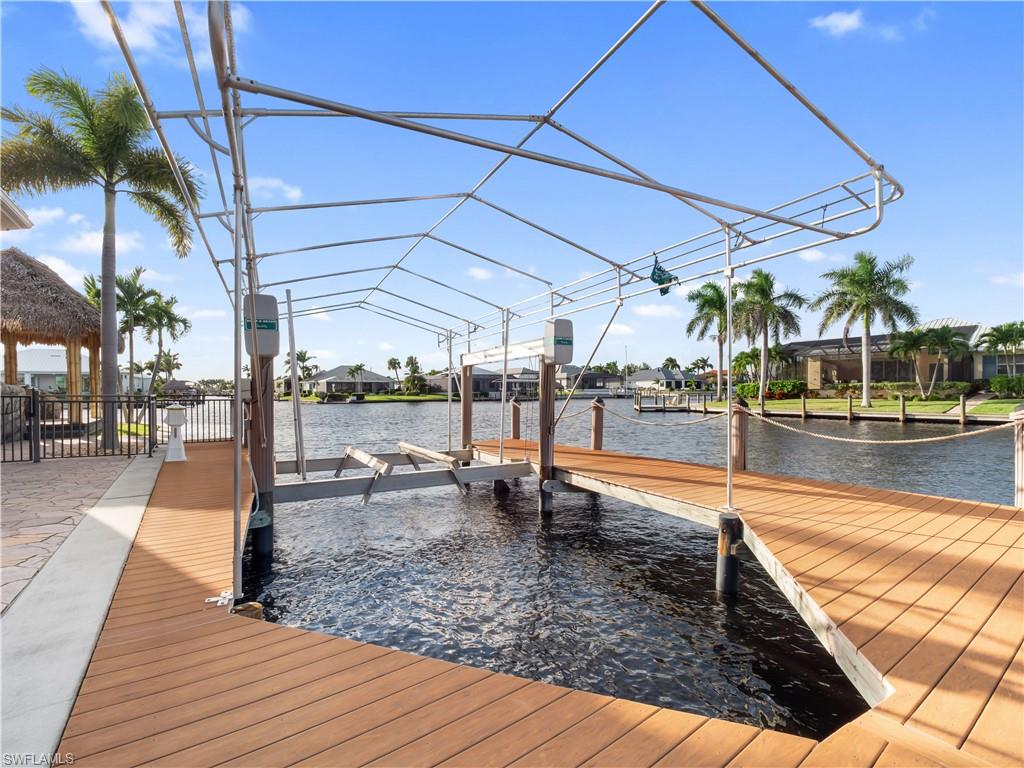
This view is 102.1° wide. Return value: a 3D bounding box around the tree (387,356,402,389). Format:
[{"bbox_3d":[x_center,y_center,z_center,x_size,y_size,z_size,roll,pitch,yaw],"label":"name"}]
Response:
[{"bbox_3d":[-24.686,-1.943,87.000,3.000,7.458,3.000,0,-1,-16],"label":"tree"}]

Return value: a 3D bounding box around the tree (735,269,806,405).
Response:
[{"bbox_3d":[22.429,-4.108,36.000,5.400,11.867,5.400,-1,-1,32],"label":"tree"}]

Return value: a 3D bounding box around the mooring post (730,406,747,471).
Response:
[{"bbox_3d":[3.856,0.885,7.050,0.280,1.209,0.280,0,-1,0],"label":"mooring post"}]

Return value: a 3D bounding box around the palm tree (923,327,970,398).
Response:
[{"bbox_3d":[37.249,-1.843,35.500,2.900,6.172,2.900,1,-1,-44],"label":"palm tree"}]

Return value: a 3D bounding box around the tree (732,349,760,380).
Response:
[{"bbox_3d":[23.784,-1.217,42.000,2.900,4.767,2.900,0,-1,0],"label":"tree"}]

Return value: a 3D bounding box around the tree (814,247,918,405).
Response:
[{"bbox_3d":[26.738,-4.127,31.500,8.000,11.753,7.800,0,-1,0],"label":"tree"}]

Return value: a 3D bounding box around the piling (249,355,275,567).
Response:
[{"bbox_3d":[-3.258,1.001,5.420,0.260,2.775,0.260,1,-1,-31],"label":"piling"}]

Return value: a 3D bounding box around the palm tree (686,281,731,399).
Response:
[{"bbox_3d":[20.050,-4.282,41.000,6.000,11.931,6.000,0,-1,0],"label":"palm tree"}]

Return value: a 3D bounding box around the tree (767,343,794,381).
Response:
[{"bbox_3d":[27.233,-1.623,42.000,2.900,5.173,2.900,0,-1,0],"label":"tree"}]

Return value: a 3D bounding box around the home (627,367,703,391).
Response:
[{"bbox_3d":[39.773,-1.304,108.000,15.000,6.259,14.000,1,-1,-38],"label":"home"}]

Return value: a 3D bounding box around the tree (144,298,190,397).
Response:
[{"bbox_3d":[-14.225,-1.026,17.000,1.650,5.296,1.650,1,-1,-40],"label":"tree"}]

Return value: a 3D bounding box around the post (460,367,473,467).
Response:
[{"bbox_3d":[-1.143,0.866,10.400,0.280,2.813,0.280,0,-1,0],"label":"post"}]

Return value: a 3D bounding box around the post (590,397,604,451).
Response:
[{"bbox_3d":[1.958,0.907,9.450,0.260,1.221,0.260,0,-1,12],"label":"post"}]

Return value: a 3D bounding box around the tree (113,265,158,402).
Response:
[{"bbox_3d":[-15.477,-1.601,17.000,1.750,6.445,1.750,1,-1,-42],"label":"tree"}]

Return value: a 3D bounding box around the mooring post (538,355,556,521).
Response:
[{"bbox_3d":[0.630,0.941,7.350,0.290,2.787,0.290,0,-1,0],"label":"mooring post"}]

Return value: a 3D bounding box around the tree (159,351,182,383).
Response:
[{"bbox_3d":[-52.934,-1.546,64.000,3.200,7.264,3.200,1,-1,-40],"label":"tree"}]

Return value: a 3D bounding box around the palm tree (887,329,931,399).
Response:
[{"bbox_3d":[33.117,-1.687,34.500,3.500,5.874,3.400,0,-1,0],"label":"palm tree"}]

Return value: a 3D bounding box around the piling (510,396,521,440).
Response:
[{"bbox_3d":[0.109,0.958,11.550,0.260,1.191,0.260,0,-1,1],"label":"piling"}]

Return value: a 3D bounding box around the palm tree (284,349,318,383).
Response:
[{"bbox_3d":[-41.683,-2.772,82.000,6.700,8.515,6.500,0,-1,0],"label":"palm tree"}]

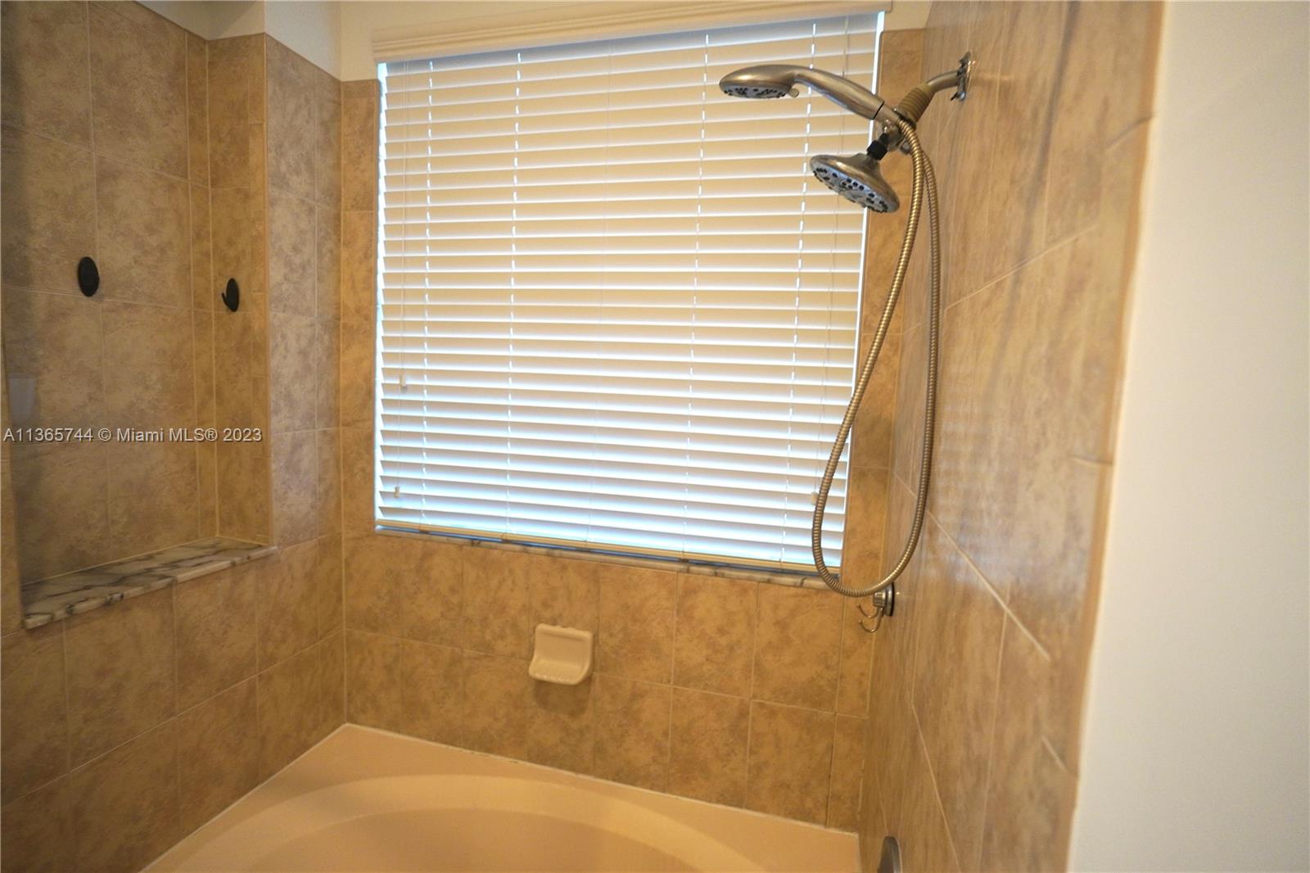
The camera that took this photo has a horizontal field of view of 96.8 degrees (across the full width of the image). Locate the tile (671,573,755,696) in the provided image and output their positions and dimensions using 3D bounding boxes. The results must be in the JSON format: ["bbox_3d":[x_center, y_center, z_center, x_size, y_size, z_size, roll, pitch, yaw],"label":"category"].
[{"bbox_3d":[0.151,0.504,1.472,0.202,0.302,0.010,4,6,15],"label":"tile"}]

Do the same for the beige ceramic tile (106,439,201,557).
[{"bbox_3d":[-1.217,0.139,1.419,0.010,0.278,0.197,4,5,14],"label":"beige ceramic tile"}]

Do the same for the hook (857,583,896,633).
[{"bbox_3d":[0.443,0.342,1.172,0.070,0.102,0.067,4,5,14],"label":"hook"}]

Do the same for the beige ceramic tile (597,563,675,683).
[{"bbox_3d":[-0.047,0.495,1.544,0.207,0.304,0.010,4,5,14],"label":"beige ceramic tile"}]

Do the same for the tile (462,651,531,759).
[{"bbox_3d":[-0.462,0.770,1.671,0.203,0.298,0.010,4,5,14],"label":"tile"}]

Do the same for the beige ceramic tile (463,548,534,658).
[{"bbox_3d":[-0.443,0.463,1.629,0.203,0.302,0.010,4,6,15],"label":"beige ceramic tile"}]

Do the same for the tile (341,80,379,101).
[{"bbox_3d":[-0.809,-0.949,1.594,0.121,0.044,0.010,4,6,15],"label":"tile"}]

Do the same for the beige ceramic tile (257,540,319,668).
[{"bbox_3d":[-0.994,0.450,1.577,0.010,0.303,0.194,4,5,14],"label":"beige ceramic tile"}]

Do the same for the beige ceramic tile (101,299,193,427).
[{"bbox_3d":[-1.202,-0.157,1.390,0.010,0.302,0.200,4,6,15],"label":"beige ceramic tile"}]

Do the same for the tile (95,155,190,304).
[{"bbox_3d":[-1.191,-0.465,1.363,0.010,0.306,0.197,4,5,14],"label":"tile"}]

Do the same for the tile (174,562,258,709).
[{"bbox_3d":[-1.042,0.464,1.387,0.010,0.302,0.196,4,6,15],"label":"tile"}]

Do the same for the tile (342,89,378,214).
[{"bbox_3d":[-0.817,-0.777,1.612,0.121,0.297,0.010,4,6,15],"label":"tile"}]

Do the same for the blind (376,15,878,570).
[{"bbox_3d":[-0.156,-0.338,1.498,1.275,1.255,0.050,4,6,15],"label":"blind"}]

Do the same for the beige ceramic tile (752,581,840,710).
[{"bbox_3d":[0.353,0.522,1.444,0.201,0.304,0.010,4,5,14],"label":"beige ceramic tile"}]

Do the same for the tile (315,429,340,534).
[{"bbox_3d":[-0.945,0.133,1.689,0.010,0.306,0.090,4,5,14],"label":"tile"}]

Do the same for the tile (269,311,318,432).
[{"bbox_3d":[-0.961,-0.167,1.544,0.010,0.308,0.145,4,5,14],"label":"tile"}]

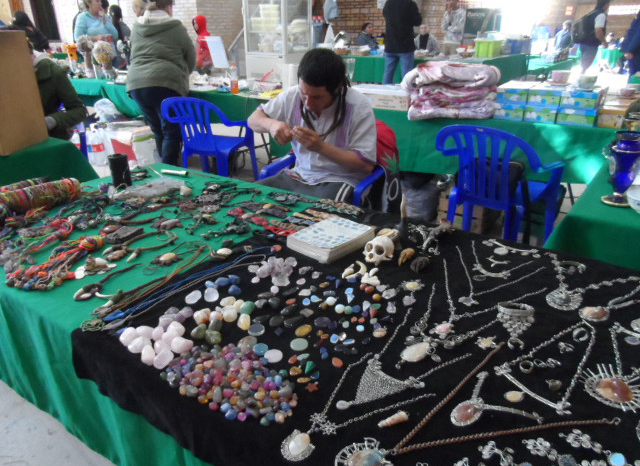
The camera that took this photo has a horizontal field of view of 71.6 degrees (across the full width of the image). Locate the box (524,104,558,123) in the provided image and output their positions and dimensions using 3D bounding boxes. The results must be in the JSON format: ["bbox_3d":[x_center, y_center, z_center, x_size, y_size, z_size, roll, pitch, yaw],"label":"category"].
[{"bbox_3d":[1.457,-0.791,2.864,0.184,0.095,0.360,15,29,30],"label":"box"}]

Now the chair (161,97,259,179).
[{"bbox_3d":[-0.896,-0.728,3.668,0.570,0.815,0.540,10,26,21],"label":"chair"}]

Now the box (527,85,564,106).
[{"bbox_3d":[1.457,-0.877,2.824,0.184,0.095,0.360,15,29,30],"label":"box"}]

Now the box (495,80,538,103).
[{"bbox_3d":[1.303,-0.919,2.915,0.184,0.095,0.360,15,29,30],"label":"box"}]

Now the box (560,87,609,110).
[{"bbox_3d":[1.616,-0.834,2.730,0.196,0.095,0.360,15,29,30],"label":"box"}]

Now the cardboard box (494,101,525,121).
[{"bbox_3d":[1.303,-0.833,2.955,0.184,0.095,0.360,15,29,30],"label":"cardboard box"}]

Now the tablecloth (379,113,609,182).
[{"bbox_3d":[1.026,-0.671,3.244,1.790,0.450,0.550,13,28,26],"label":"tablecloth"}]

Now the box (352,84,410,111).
[{"bbox_3d":[0.503,-1.035,3.353,0.480,0.130,0.380,13,28,26],"label":"box"}]

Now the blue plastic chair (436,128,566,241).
[{"bbox_3d":[1.025,-0.240,2.603,0.540,0.815,0.570,-21,32,-38],"label":"blue plastic chair"}]

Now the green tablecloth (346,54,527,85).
[{"bbox_3d":[2.097,-3.063,8.755,2.700,0.750,1.400,14,28,28],"label":"green tablecloth"}]

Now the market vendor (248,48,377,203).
[{"bbox_3d":[-0.045,-0.245,2.120,0.600,1.220,0.720,11,27,22],"label":"market vendor"}]

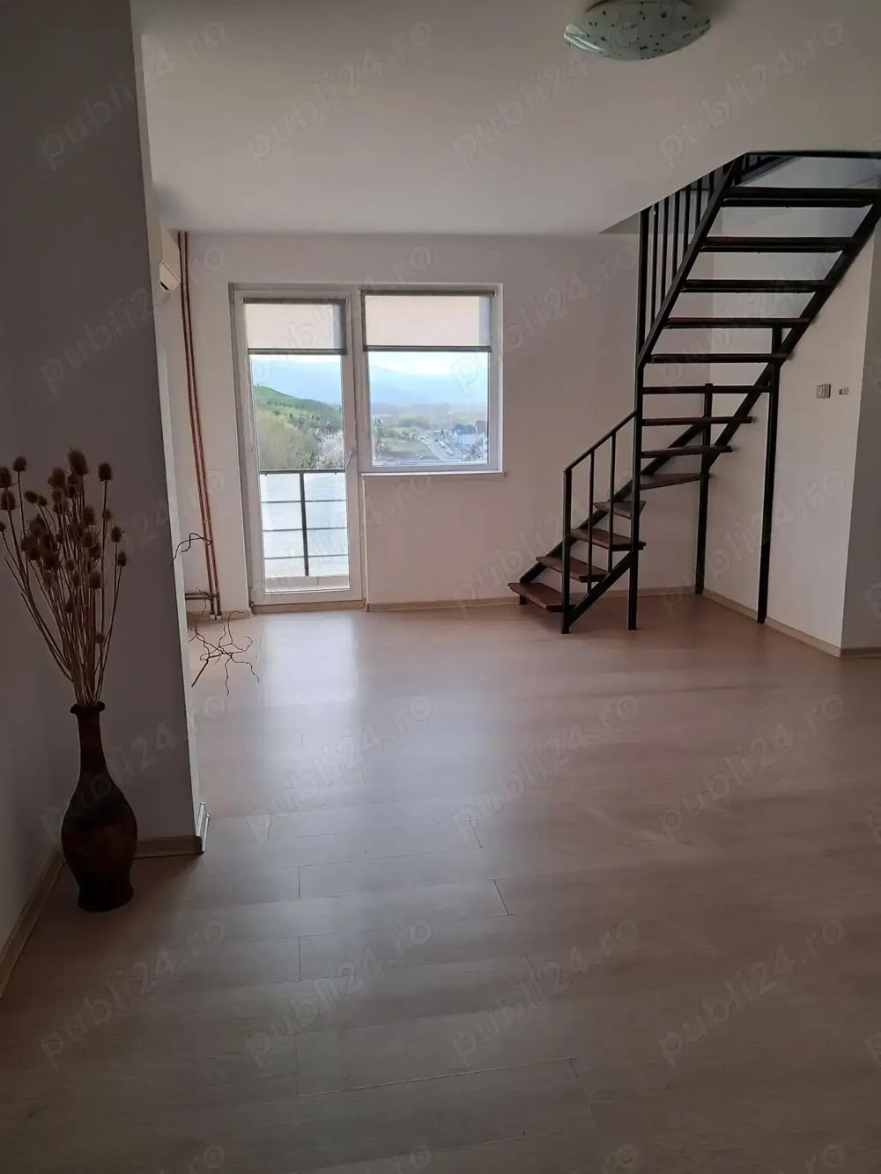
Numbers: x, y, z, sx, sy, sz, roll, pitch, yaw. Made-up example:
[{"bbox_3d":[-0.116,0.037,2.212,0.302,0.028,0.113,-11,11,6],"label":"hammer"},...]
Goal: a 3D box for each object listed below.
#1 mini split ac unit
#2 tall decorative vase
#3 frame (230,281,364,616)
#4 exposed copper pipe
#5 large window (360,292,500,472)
[{"bbox_3d":[-1.535,-1.735,4.857,0.223,0.278,0.840,-3,12,-9],"label":"mini split ac unit"},{"bbox_3d":[-0.996,0.623,2.644,0.226,0.595,0.226,-3,12,-9],"label":"tall decorative vase"},{"bbox_3d":[-0.915,-0.902,6.137,0.798,2.110,0.120,-3,12,-9],"label":"frame"},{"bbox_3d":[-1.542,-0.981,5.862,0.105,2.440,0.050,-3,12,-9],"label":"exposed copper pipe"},{"bbox_3d":[-0.056,-1.382,6.179,0.955,1.200,0.100,-3,12,-9],"label":"large window"}]

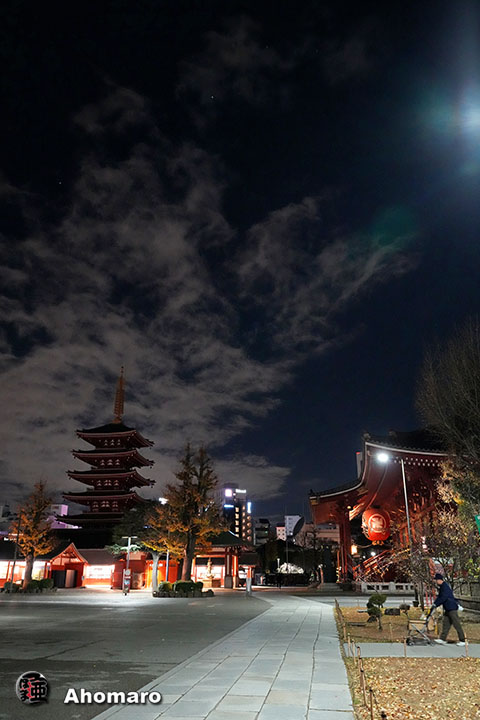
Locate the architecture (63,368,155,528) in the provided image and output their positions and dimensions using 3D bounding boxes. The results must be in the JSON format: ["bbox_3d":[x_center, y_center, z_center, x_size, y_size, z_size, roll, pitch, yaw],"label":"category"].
[{"bbox_3d":[-31.657,24.001,135.916,19.000,47.250,19.000,-1,-21,4],"label":"architecture"}]

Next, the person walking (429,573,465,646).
[{"bbox_3d":[4.967,5.978,12.969,0.850,1.660,0.550,1,-21,0],"label":"person walking"}]

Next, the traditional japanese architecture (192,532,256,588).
[{"bbox_3d":[-2.129,21.648,59.143,6.700,6.110,7.300,-3,-22,10],"label":"traditional japanese architecture"}]

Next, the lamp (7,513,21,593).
[{"bbox_3d":[-16.725,14.212,39.874,0.450,5.550,0.400,1,-21,0],"label":"lamp"}]

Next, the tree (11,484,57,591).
[{"bbox_3d":[-16.037,13.691,42.077,4.000,8.150,4.000,7,-22,-17],"label":"tree"}]

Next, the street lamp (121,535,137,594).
[{"bbox_3d":[-8.211,14.956,39.472,1.200,4.050,0.350,1,-21,0],"label":"street lamp"}]

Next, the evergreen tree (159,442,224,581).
[{"bbox_3d":[-3.741,12.086,41.811,5.400,11.200,5.400,1,-21,0],"label":"evergreen tree"}]

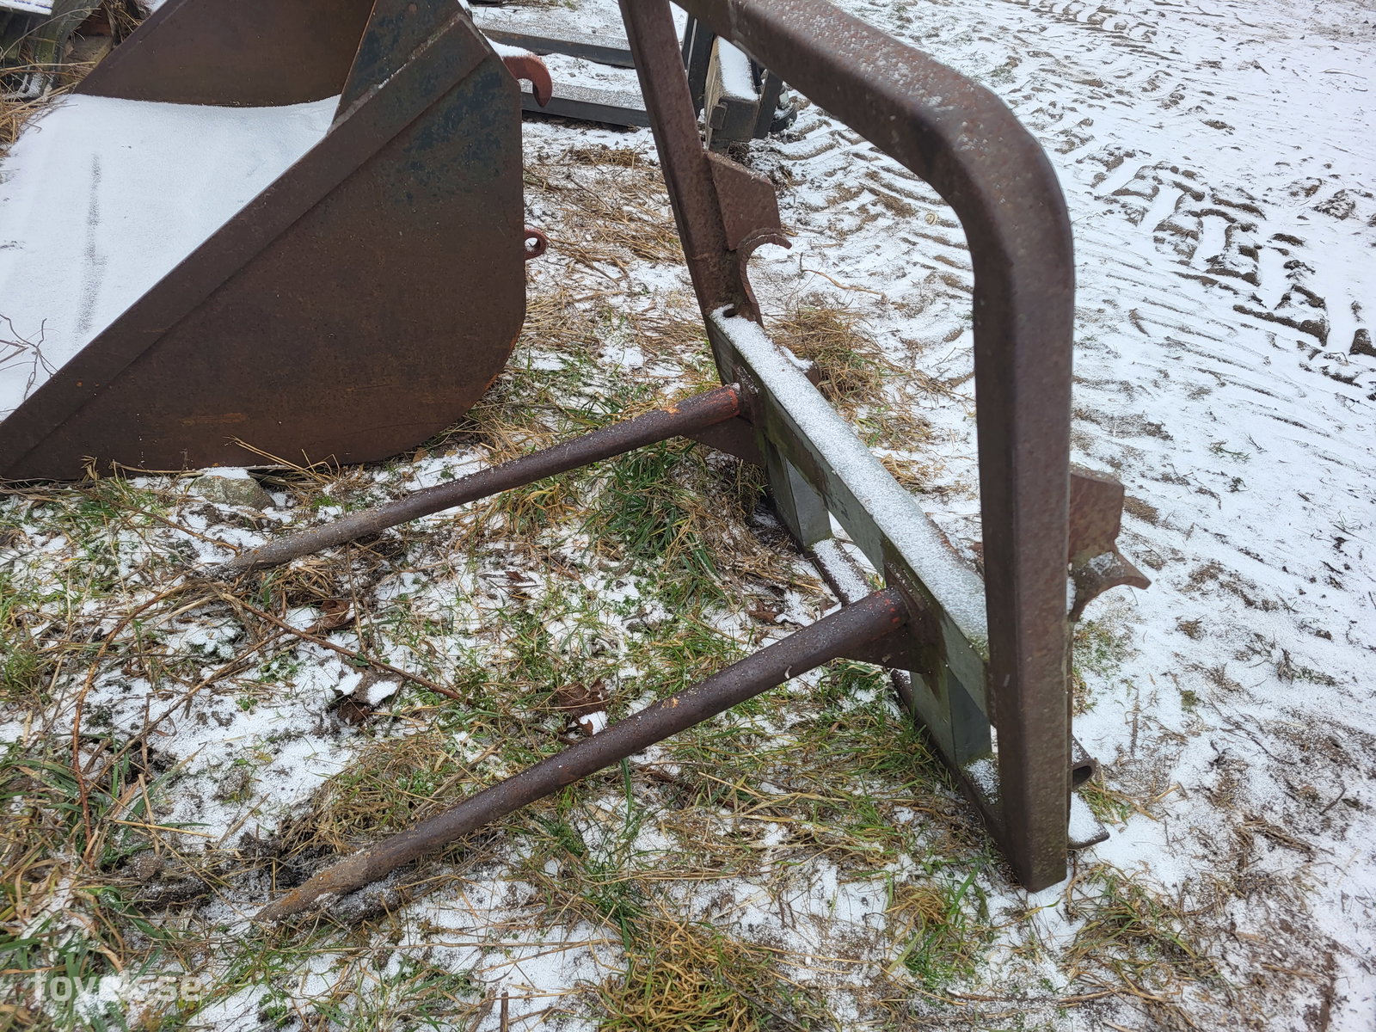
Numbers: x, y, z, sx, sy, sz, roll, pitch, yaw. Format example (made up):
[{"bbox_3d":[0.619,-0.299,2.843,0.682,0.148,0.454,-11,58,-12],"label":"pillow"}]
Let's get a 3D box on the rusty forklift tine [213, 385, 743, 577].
[{"bbox_3d":[-0.391,-0.060,1.969,1.030,0.060,0.059,-19,40,-4],"label":"rusty forklift tine"}]

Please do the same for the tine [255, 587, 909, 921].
[{"bbox_3d":[-0.138,0.331,1.413,0.969,0.060,0.059,-25,42,-4],"label":"tine"}]

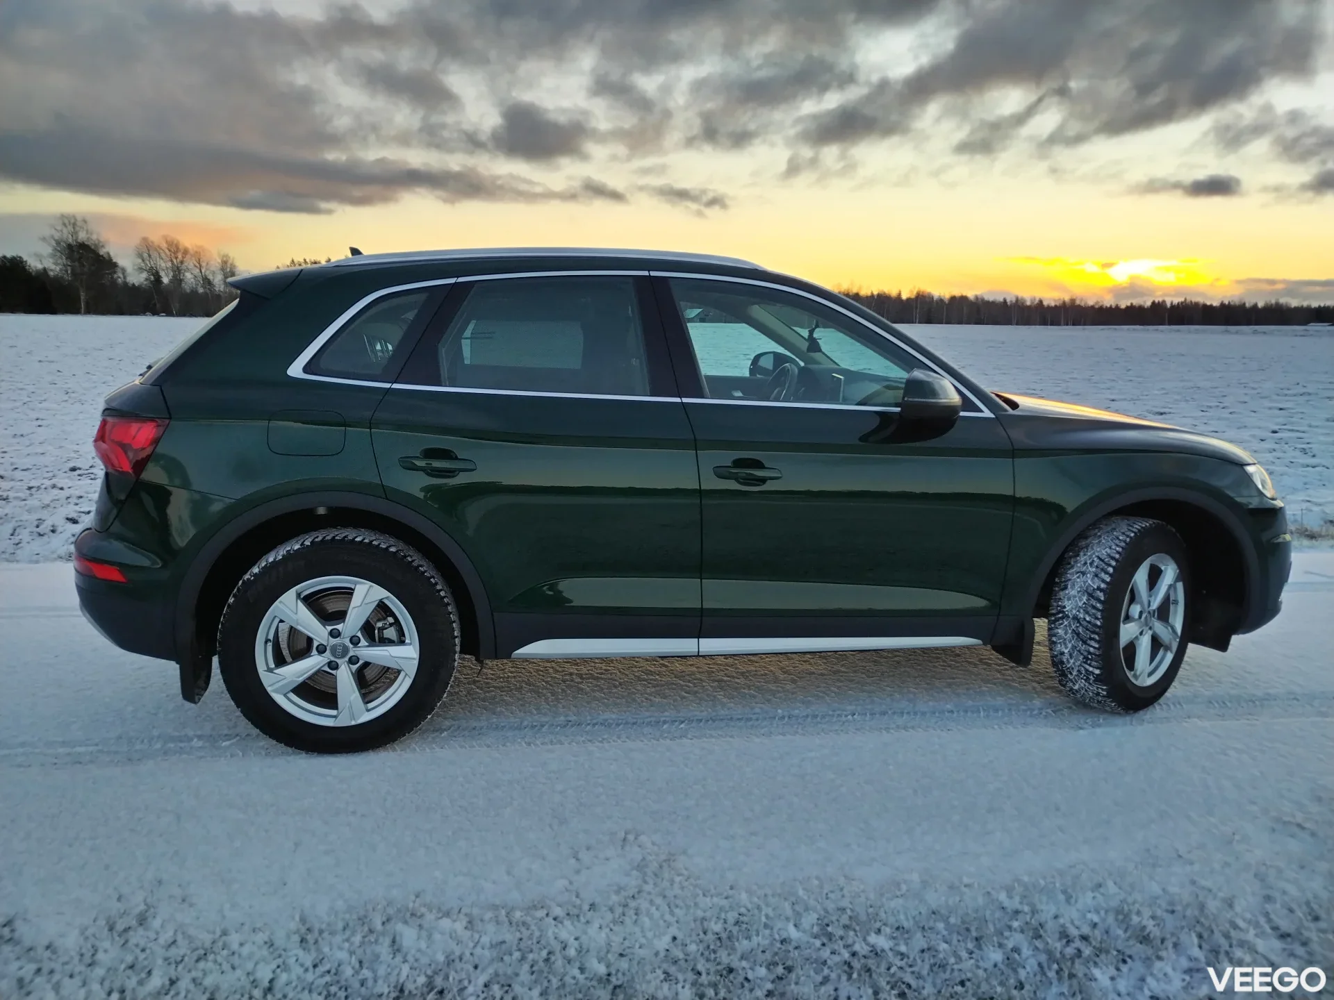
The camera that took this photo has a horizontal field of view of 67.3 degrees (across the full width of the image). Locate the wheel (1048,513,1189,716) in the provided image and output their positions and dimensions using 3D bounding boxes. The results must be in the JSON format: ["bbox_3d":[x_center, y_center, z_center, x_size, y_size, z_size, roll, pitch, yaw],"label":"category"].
[{"bbox_3d":[1.720,0.421,3.761,0.735,0.733,0.240,-8,13,-40],"label":"wheel"}]

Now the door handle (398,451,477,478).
[{"bbox_3d":[-0.707,-0.109,3.097,0.238,0.086,0.060,-1,10,-10],"label":"door handle"}]

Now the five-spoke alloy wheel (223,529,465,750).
[{"bbox_3d":[-1.056,0.463,3.271,0.735,0.733,0.240,-1,10,-10],"label":"five-spoke alloy wheel"}]

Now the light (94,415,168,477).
[{"bbox_3d":[-1.699,-0.182,3.181,0.322,0.185,0.375,-1,10,-10],"label":"light"}]

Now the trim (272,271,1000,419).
[{"bbox_3d":[-0.022,-0.525,3.342,2.370,0.478,0.210,-1,10,-10],"label":"trim"}]

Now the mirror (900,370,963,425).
[{"bbox_3d":[0.842,-0.343,3.314,0.225,0.187,0.230,-1,10,-10],"label":"mirror"}]

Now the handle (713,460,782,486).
[{"bbox_3d":[0.265,-0.087,3.271,0.234,0.081,0.060,-1,10,-10],"label":"handle"}]

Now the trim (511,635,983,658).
[{"bbox_3d":[0.306,0.485,3.410,1.650,0.070,0.055,0,10,-10],"label":"trim"}]

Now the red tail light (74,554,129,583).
[{"bbox_3d":[-1.826,0.218,3.227,0.275,0.088,0.380,-1,10,-10],"label":"red tail light"}]

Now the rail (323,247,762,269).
[{"bbox_3d":[-0.385,-0.816,3.400,1.485,0.090,0.080,-1,10,-10],"label":"rail"}]

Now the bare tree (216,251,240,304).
[{"bbox_3d":[-83.202,-40.909,190.000,4.800,12.600,4.800,1,10,0],"label":"bare tree"}]

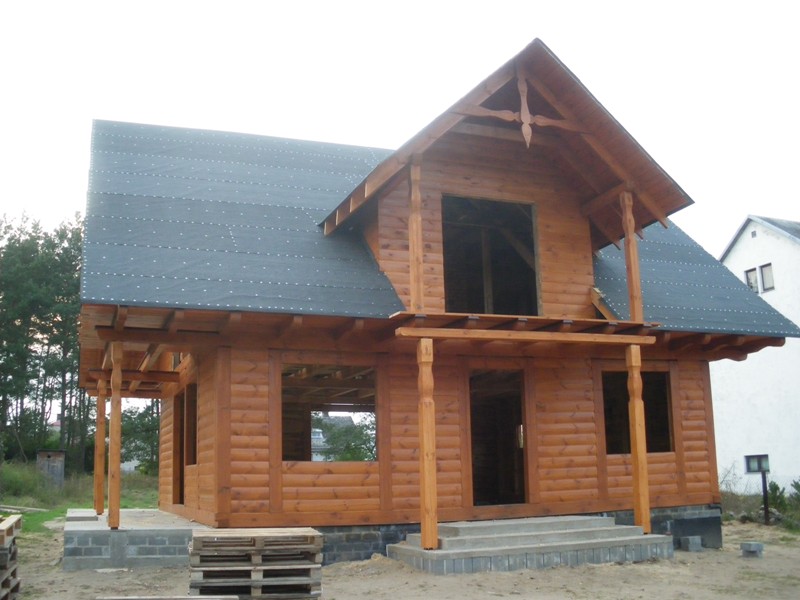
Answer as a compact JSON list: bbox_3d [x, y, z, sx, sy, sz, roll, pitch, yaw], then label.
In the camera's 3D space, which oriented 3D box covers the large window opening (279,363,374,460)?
[{"bbox_3d":[-1.059,1.668,12.264,1.440,1.420,0.200,3,-13,-21],"label":"large window opening"}]

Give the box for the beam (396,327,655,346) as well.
[{"bbox_3d":[2.101,0.591,13.114,4.650,0.141,0.156,3,-13,-21],"label":"beam"}]

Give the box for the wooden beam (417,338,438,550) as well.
[{"bbox_3d":[0.395,2.056,12.115,0.190,3.066,0.185,3,-13,-21],"label":"wooden beam"}]

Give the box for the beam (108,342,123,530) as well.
[{"bbox_3d":[-3.881,1.855,11.350,0.150,2.550,0.150,3,-13,-21],"label":"beam"}]

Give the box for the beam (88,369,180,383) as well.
[{"bbox_3d":[-5.261,1.506,16.534,1.770,0.180,0.156,3,-13,-21],"label":"beam"}]

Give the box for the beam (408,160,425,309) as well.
[{"bbox_3d":[0.244,-1.016,12.718,0.166,2.467,0.156,3,-13,-21],"label":"beam"}]

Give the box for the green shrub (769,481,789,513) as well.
[{"bbox_3d":[9.781,5.130,21.500,0.520,0.850,0.520,3,-13,-21],"label":"green shrub"}]

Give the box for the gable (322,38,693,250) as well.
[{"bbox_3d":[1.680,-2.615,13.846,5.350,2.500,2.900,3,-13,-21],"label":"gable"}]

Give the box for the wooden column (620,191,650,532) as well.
[{"bbox_3d":[3.910,0.911,13.794,0.205,5.720,0.195,3,-13,-21],"label":"wooden column"}]

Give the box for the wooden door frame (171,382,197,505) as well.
[{"bbox_3d":[-4.098,2.766,15.713,0.180,2.200,3.150,3,-13,-21],"label":"wooden door frame"}]

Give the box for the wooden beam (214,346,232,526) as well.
[{"bbox_3d":[-2.491,1.906,11.724,0.190,2.530,0.180,3,-13,-21],"label":"wooden beam"}]

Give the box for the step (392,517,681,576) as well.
[{"bbox_3d":[1.854,3.489,12.025,3.750,0.540,1.780,3,-13,-21],"label":"step"}]

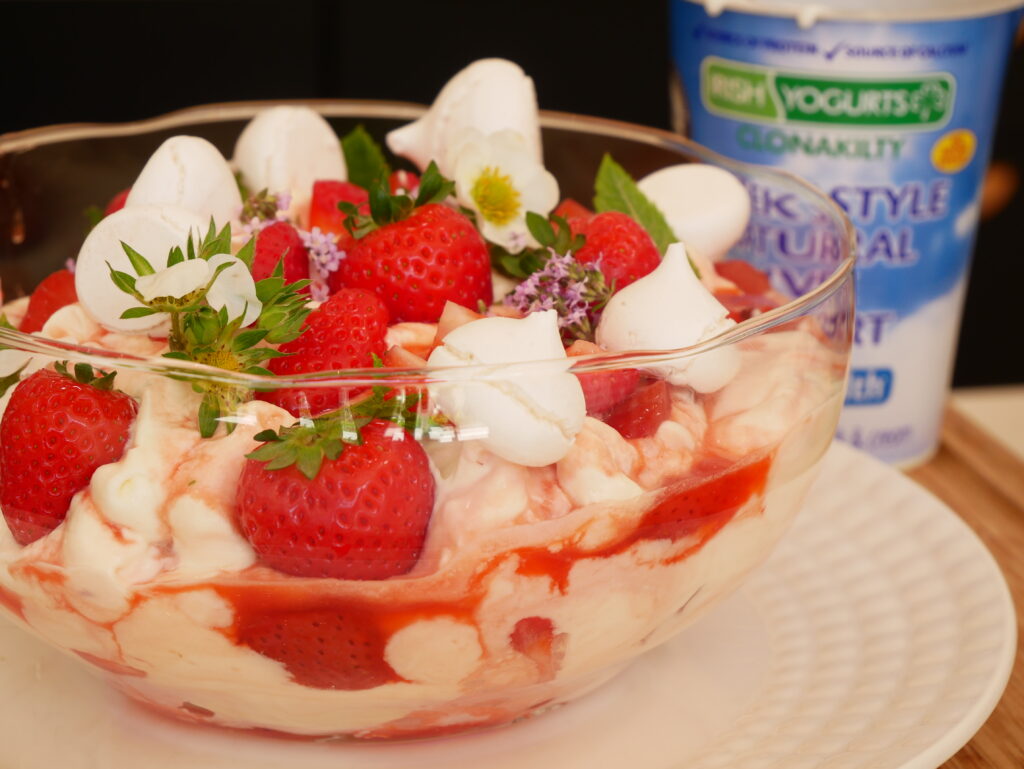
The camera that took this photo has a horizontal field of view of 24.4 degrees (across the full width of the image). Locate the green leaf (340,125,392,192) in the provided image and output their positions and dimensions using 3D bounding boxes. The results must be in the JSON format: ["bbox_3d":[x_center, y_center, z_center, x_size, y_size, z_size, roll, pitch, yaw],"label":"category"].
[{"bbox_3d":[-0.035,-0.054,0.572,0.013,0.019,0.005,0,19,0],"label":"green leaf"}]

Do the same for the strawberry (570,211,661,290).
[{"bbox_3d":[0.024,-0.030,0.550,0.023,0.024,0.025,0,19,0],"label":"strawberry"}]

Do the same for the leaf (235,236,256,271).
[{"bbox_3d":[-0.055,-0.027,0.487,0.004,0.007,0.003,0,19,0],"label":"leaf"}]

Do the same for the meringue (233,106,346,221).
[{"bbox_3d":[-0.062,-0.062,0.662,0.032,0.032,0.032,1,20,0],"label":"meringue"}]

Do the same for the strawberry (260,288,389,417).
[{"bbox_3d":[-0.038,-0.007,0.485,0.027,0.030,0.028,22,18,0],"label":"strawberry"}]

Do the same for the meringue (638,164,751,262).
[{"bbox_3d":[0.045,-0.042,0.585,0.028,0.025,0.027,0,19,0],"label":"meringue"}]

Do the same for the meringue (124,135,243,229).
[{"bbox_3d":[-0.078,-0.046,0.560,0.028,0.026,0.027,0,19,0],"label":"meringue"}]

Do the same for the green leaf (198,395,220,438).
[{"bbox_3d":[-0.069,0.007,0.536,0.005,0.010,0.003,3,20,5],"label":"green leaf"}]

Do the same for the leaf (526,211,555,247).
[{"bbox_3d":[0.007,-0.040,0.608,0.007,0.010,0.004,-31,12,-1],"label":"leaf"}]

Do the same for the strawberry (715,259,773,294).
[{"bbox_3d":[0.063,-0.029,0.640,0.016,0.010,0.015,1,20,0],"label":"strawberry"}]

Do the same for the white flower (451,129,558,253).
[{"bbox_3d":[-0.002,-0.051,0.620,0.028,0.031,0.013,3,20,5],"label":"white flower"}]

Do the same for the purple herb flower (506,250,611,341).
[{"bbox_3d":[0.010,-0.019,0.515,0.022,0.019,0.018,0,19,0],"label":"purple herb flower"}]

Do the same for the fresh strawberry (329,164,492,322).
[{"bbox_3d":[-0.022,-0.030,0.520,0.034,0.034,0.033,0,19,0],"label":"fresh strawberry"}]

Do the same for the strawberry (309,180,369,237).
[{"bbox_3d":[-0.046,-0.047,0.634,0.017,0.017,0.016,1,20,0],"label":"strawberry"}]

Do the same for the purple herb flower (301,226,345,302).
[{"bbox_3d":[-0.041,-0.026,0.517,0.010,0.017,0.009,0,19,0],"label":"purple herb flower"}]

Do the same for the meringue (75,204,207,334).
[{"bbox_3d":[-0.093,-0.029,0.592,0.033,0.033,0.029,4,18,11],"label":"meringue"}]

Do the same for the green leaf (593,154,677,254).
[{"bbox_3d":[0.034,-0.047,0.636,0.017,0.036,0.008,-38,0,-1],"label":"green leaf"}]

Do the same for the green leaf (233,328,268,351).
[{"bbox_3d":[-0.053,-0.009,0.480,0.008,0.004,0.004,0,19,0],"label":"green leaf"}]

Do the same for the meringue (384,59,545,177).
[{"bbox_3d":[-0.013,-0.072,0.655,0.041,0.036,0.036,-13,-1,-6],"label":"meringue"}]

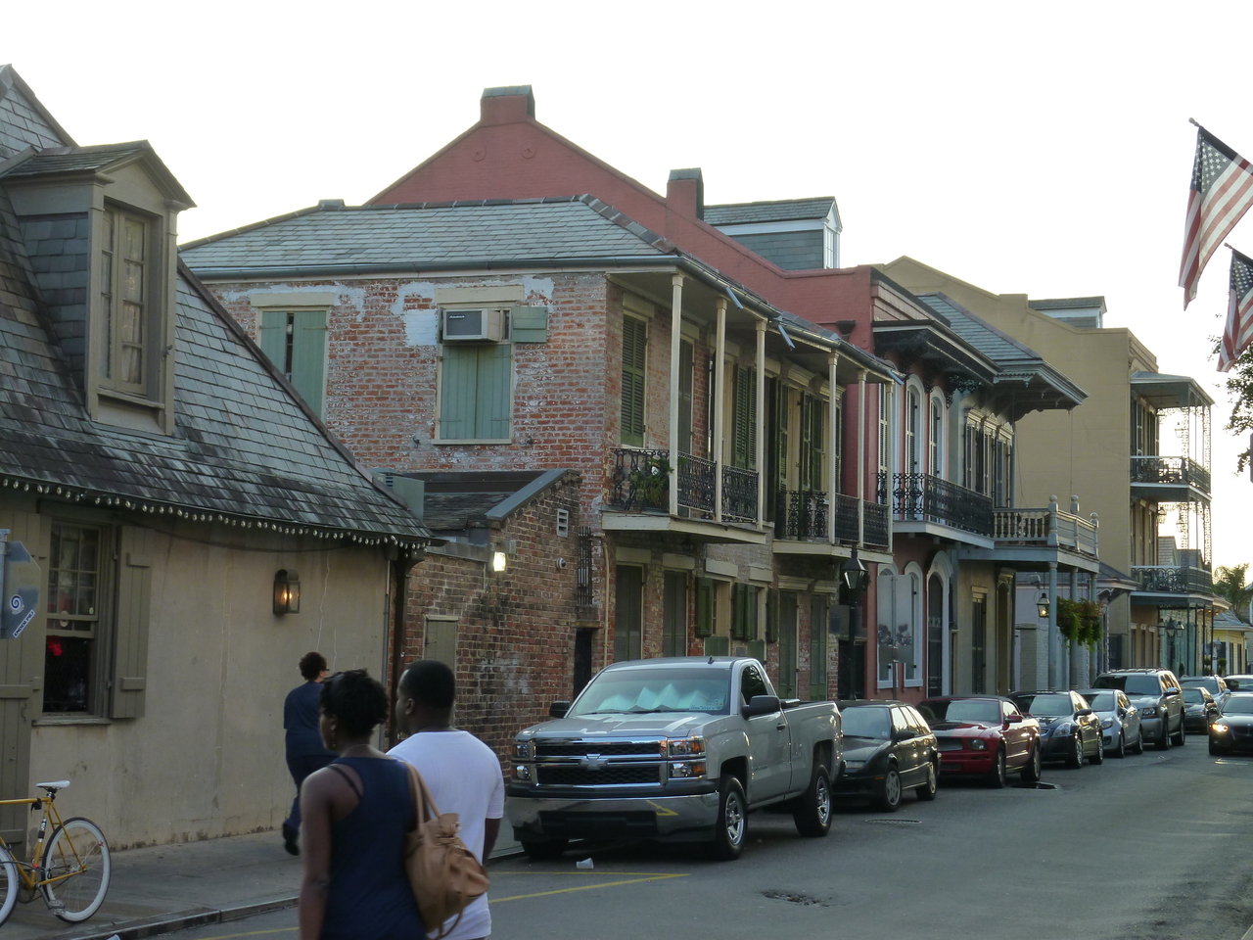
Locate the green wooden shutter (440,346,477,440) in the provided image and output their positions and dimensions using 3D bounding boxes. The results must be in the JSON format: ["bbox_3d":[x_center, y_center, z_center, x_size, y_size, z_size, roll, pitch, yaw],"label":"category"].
[{"bbox_3d":[-2.355,-1.097,29.007,0.556,1.324,0.050,-1,-5,22],"label":"green wooden shutter"}]

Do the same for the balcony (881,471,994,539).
[{"bbox_3d":[6.621,0.908,43.991,1.030,1.090,6.570,-1,-5,22],"label":"balcony"}]

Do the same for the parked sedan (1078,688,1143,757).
[{"bbox_3d":[10.434,5.636,46.243,1.740,1.460,4.250,-1,-6,22],"label":"parked sedan"}]

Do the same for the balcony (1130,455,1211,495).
[{"bbox_3d":[20.521,0.445,77.521,2.100,1.150,7.600,-1,-6,22],"label":"balcony"}]

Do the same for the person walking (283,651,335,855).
[{"bbox_3d":[-2.695,2.493,18.251,0.520,1.730,0.620,-1,-6,27],"label":"person walking"}]

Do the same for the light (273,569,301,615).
[{"bbox_3d":[-3.271,1.171,19.860,0.160,0.460,0.240,-1,-6,22],"label":"light"}]

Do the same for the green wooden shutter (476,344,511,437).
[{"bbox_3d":[-1.849,-1.091,28.804,0.515,1.303,0.050,-1,-5,22],"label":"green wooden shutter"}]

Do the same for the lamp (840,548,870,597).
[{"bbox_3d":[3.533,1.596,31.943,0.360,0.760,0.360,-1,-6,22],"label":"lamp"}]

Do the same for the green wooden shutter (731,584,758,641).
[{"bbox_3d":[1.951,2.319,33.478,0.060,0.880,1.200,-1,-5,22],"label":"green wooden shutter"}]

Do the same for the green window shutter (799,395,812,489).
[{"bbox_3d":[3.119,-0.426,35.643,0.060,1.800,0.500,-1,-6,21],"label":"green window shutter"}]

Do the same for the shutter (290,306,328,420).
[{"bbox_3d":[-4.568,-1.324,29.539,0.530,1.880,0.050,-1,-6,22],"label":"shutter"}]

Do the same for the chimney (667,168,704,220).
[{"bbox_3d":[1.231,-5.658,42.662,0.600,1.050,0.470,-1,-6,22],"label":"chimney"}]

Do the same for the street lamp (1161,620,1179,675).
[{"bbox_3d":[18.105,6.610,68.686,0.380,3.580,0.380,-1,-5,22],"label":"street lamp"}]

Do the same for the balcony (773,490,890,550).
[{"bbox_3d":[3.736,1.021,36.828,0.990,1.000,4.040,-1,-5,22],"label":"balcony"}]

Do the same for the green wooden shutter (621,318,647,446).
[{"bbox_3d":[0.110,-1.213,28.879,0.060,1.740,0.940,-1,-6,22],"label":"green wooden shutter"}]

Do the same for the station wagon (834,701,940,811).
[{"bbox_3d":[3.133,3.844,28.238,1.700,1.400,4.480,0,-5,20],"label":"station wagon"}]

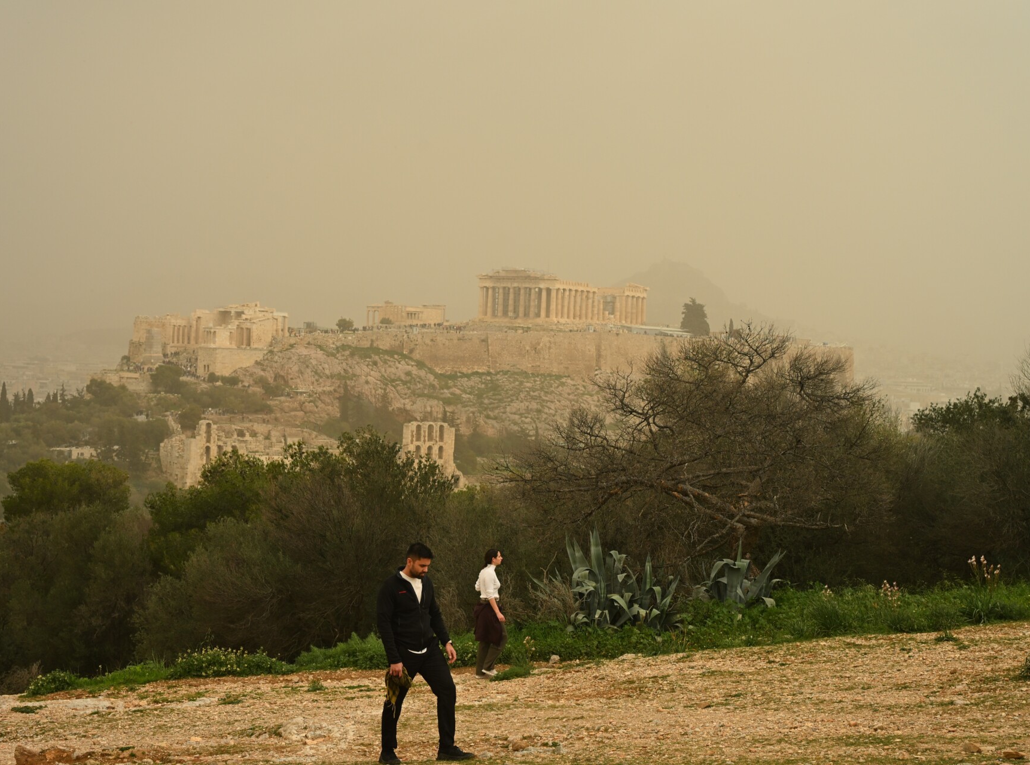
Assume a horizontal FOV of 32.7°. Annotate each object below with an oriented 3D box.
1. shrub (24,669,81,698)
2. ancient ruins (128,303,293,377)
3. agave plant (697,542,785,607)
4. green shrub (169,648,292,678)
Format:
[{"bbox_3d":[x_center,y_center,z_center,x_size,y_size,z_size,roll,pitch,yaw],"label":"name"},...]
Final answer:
[{"bbox_3d":[-5.805,3.771,22.000,0.700,0.340,0.520,3,1,0],"label":"shrub"},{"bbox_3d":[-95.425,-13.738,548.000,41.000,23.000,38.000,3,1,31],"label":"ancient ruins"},{"bbox_3d":[3.693,3.153,28.600,1.420,1.050,1.250,3,1,0],"label":"agave plant"},{"bbox_3d":[-3.844,3.779,23.600,1.620,0.400,0.850,3,1,0],"label":"green shrub"}]

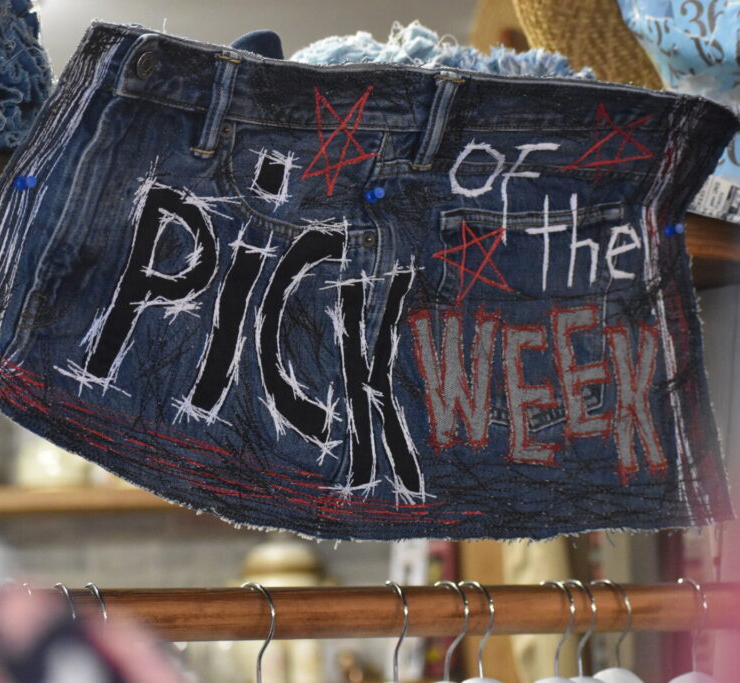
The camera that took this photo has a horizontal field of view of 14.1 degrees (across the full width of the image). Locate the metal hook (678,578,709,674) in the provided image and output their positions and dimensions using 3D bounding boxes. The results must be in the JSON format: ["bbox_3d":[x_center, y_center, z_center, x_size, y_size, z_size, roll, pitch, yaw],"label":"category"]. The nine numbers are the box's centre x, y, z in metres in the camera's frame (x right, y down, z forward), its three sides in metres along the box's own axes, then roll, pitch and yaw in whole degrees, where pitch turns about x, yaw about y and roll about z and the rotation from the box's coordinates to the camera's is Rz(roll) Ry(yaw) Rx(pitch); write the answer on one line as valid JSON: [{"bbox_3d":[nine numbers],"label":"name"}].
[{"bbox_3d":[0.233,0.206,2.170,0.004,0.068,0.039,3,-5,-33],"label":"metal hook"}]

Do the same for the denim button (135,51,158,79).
[{"bbox_3d":[-0.137,-0.169,1.830,0.005,0.018,0.018,27,14,37],"label":"denim button"}]

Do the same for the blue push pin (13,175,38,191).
[{"bbox_3d":[-0.207,-0.096,1.800,0.009,0.009,0.013,3,-5,-33],"label":"blue push pin"}]

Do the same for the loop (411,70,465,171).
[{"bbox_3d":[0.044,-0.144,1.950,0.015,0.067,0.005,0,27,-32],"label":"loop"}]

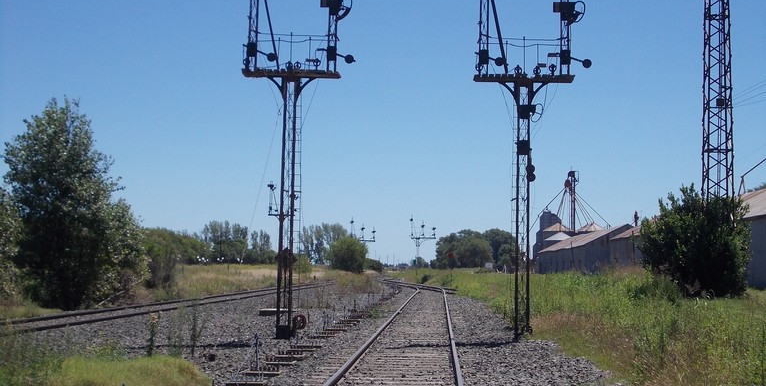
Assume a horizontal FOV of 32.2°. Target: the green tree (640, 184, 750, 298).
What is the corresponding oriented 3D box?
[{"bbox_3d":[18.173,2.812,77.185,6.400,6.630,6.080,1,-3,3],"label":"green tree"}]

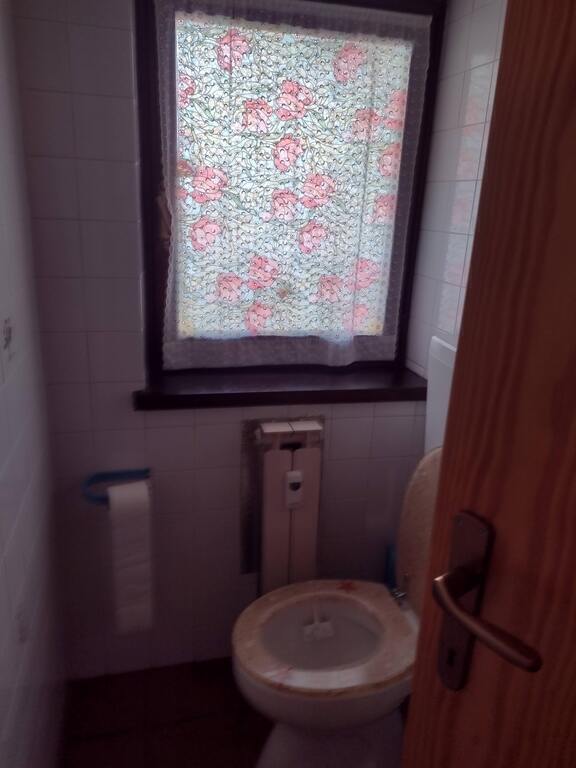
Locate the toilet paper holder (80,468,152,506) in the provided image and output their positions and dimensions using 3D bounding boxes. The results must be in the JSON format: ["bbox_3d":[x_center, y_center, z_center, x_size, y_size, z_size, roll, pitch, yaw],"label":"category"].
[{"bbox_3d":[-0.444,0.271,1.566,0.170,0.056,0.103,-2,19,-14],"label":"toilet paper holder"}]

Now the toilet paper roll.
[{"bbox_3d":[-0.415,0.460,1.598,0.099,0.421,0.094,-2,19,-14],"label":"toilet paper roll"}]

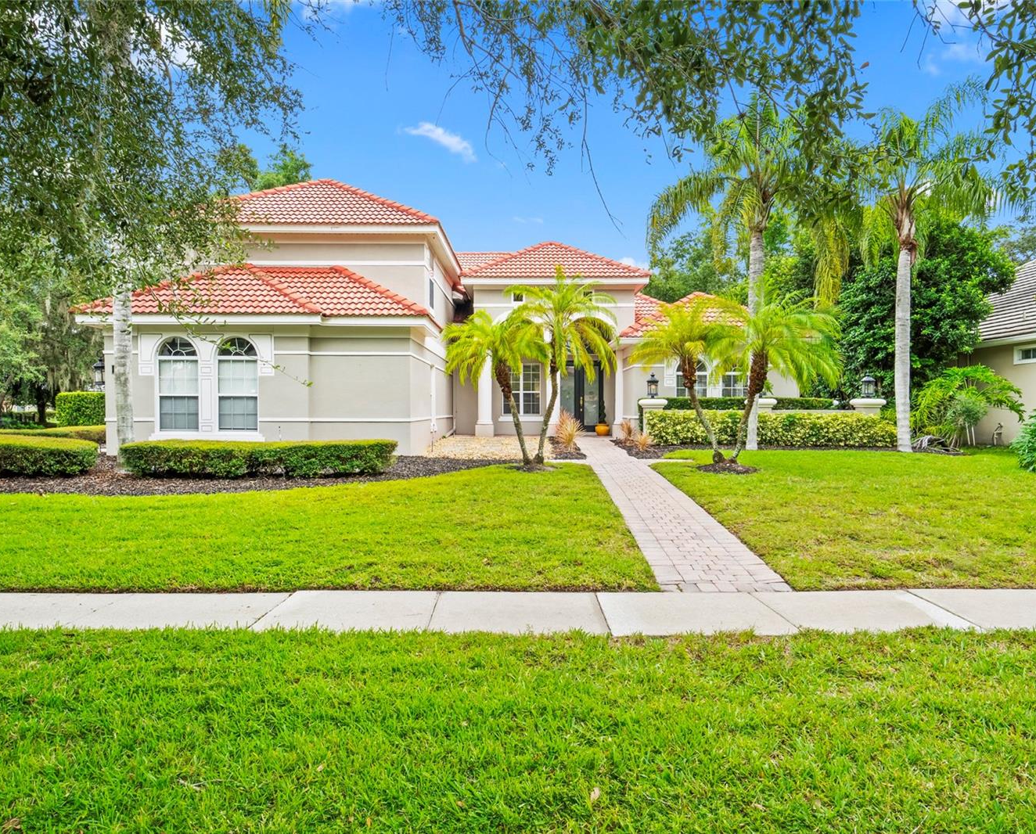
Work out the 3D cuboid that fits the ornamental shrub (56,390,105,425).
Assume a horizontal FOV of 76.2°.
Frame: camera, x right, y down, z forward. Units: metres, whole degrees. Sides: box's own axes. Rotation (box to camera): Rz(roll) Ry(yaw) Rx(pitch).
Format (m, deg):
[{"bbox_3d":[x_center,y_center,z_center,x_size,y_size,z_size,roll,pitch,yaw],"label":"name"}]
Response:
[{"bbox_3d":[-15.100,-0.080,23.000,2.200,1.600,1.500,0,1,0],"label":"ornamental shrub"}]

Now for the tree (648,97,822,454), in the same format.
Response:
[{"bbox_3d":[5.500,-3.680,16.800,4.400,9.050,4.200,0,1,0],"label":"tree"}]

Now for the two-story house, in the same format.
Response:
[{"bbox_3d":[-0.500,-3.690,22.600,19.600,8.900,15.200,0,1,0],"label":"two-story house"}]

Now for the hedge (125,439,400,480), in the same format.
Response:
[{"bbox_3d":[-5.000,0.790,12.950,5.200,0.670,1.200,0,1,0],"label":"hedge"}]

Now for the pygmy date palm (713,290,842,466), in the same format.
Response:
[{"bbox_3d":[5.600,-0.840,14.200,2.750,3.700,2.700,0,1,0],"label":"pygmy date palm"}]

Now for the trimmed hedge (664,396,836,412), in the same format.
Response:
[{"bbox_3d":[6.300,0.080,18.600,5.100,1.300,0.850,0,1,0],"label":"trimmed hedge"}]

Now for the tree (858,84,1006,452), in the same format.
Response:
[{"bbox_3d":[10.250,-3.680,16.300,3.800,9.100,3.900,0,1,0],"label":"tree"}]

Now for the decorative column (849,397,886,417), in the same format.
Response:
[{"bbox_3d":[9.370,0.160,17.600,0.660,1.300,0.660,0,1,0],"label":"decorative column"}]

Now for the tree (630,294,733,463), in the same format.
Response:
[{"bbox_3d":[3.600,-0.800,14.200,2.350,3.620,2.400,0,1,0],"label":"tree"}]

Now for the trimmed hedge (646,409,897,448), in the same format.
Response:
[{"bbox_3d":[6.550,0.320,17.150,6.400,1.020,0.850,0,1,0],"label":"trimmed hedge"}]

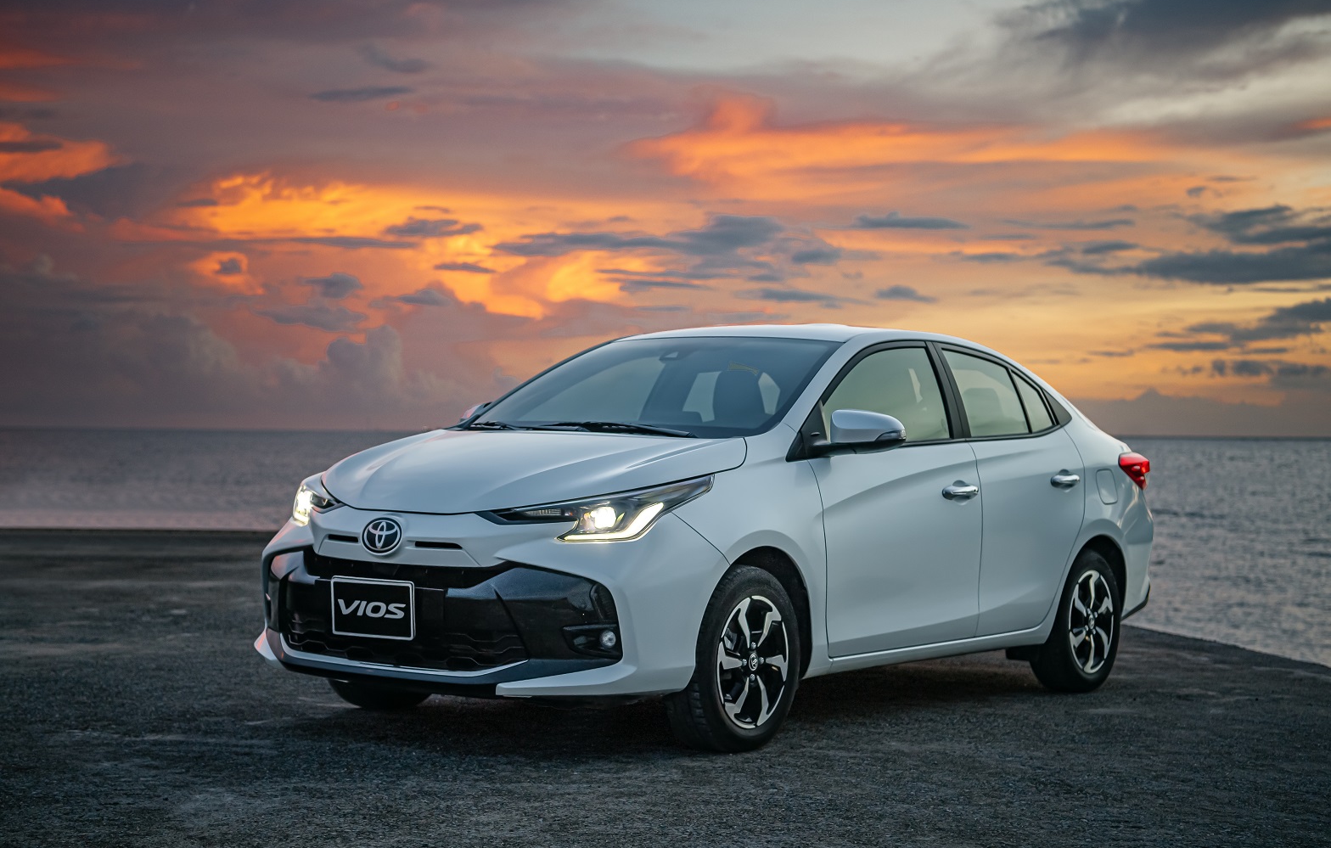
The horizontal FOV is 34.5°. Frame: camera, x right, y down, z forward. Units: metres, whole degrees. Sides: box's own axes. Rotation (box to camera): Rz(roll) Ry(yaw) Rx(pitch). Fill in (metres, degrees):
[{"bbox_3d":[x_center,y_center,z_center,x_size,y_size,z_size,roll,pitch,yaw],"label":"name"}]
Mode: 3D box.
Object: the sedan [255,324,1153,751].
[{"bbox_3d":[0.397,0.333,8.404,1.750,1.475,4.425,1,-1,36],"label":"sedan"}]

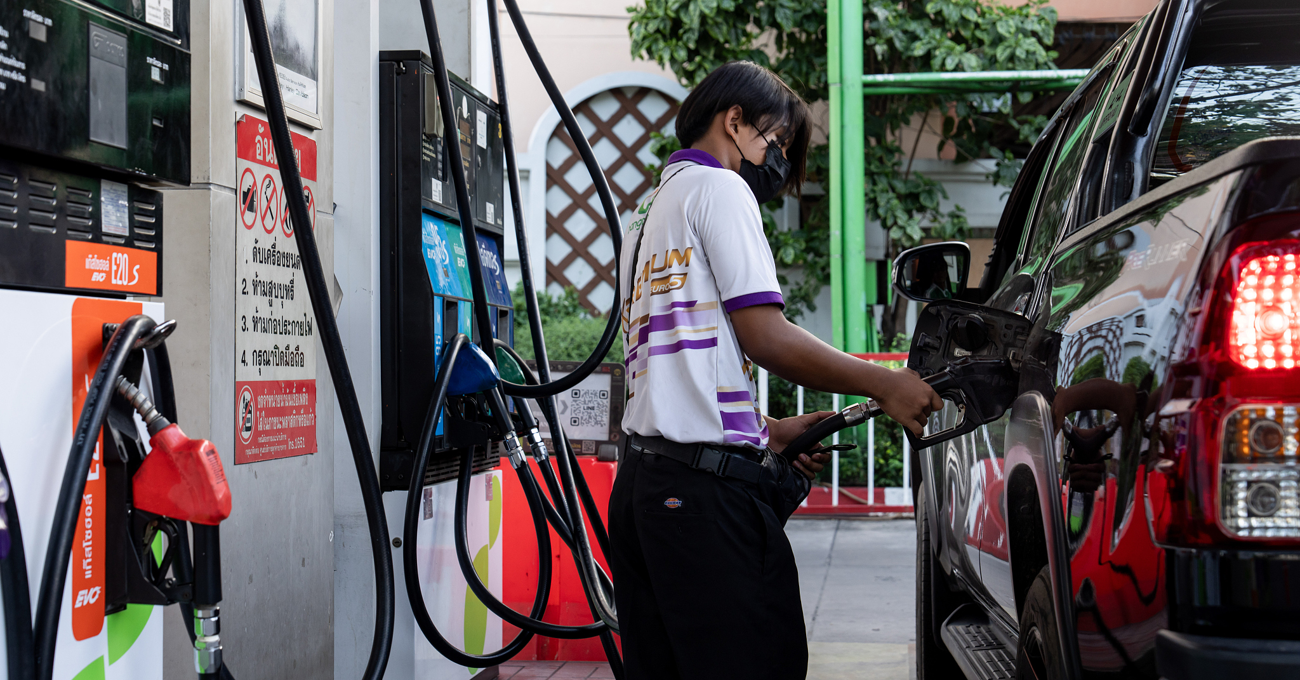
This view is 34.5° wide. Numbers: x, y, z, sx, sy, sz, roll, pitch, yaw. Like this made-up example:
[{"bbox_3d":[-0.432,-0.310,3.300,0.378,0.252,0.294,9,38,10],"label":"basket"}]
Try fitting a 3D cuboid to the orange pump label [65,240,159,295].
[{"bbox_3d":[-0.759,-0.101,2.966,0.010,0.064,0.334,0,0,8],"label":"orange pump label"}]

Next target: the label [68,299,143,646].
[{"bbox_3d":[-0.761,0.176,2.945,0.010,0.464,0.253,0,0,8],"label":"label"}]

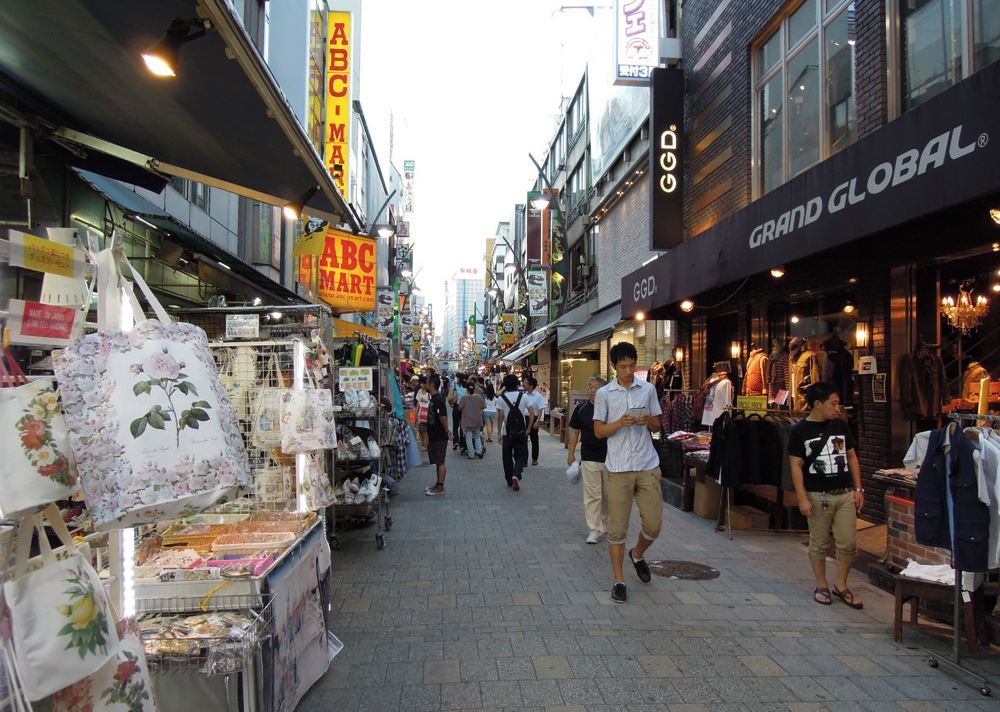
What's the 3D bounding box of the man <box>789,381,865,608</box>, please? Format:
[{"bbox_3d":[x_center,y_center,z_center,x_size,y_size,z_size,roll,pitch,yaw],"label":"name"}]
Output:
[{"bbox_3d":[2.553,1.052,5.420,0.580,1.670,0.360,0,-2,19],"label":"man"}]

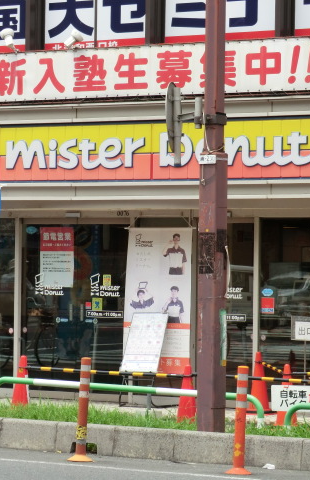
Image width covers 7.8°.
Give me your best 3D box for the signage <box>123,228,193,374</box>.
[{"bbox_3d":[0.041,0.711,26.421,0.950,1.720,0.040,0,0,36],"label":"signage"}]

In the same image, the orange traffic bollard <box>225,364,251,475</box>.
[{"bbox_3d":[0.650,1.383,17.400,0.205,0.835,0.205,3,0,0],"label":"orange traffic bollard"}]

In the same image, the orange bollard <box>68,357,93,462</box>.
[{"bbox_3d":[-0.572,1.339,17.940,0.200,0.800,0.200,1,0,0],"label":"orange bollard"}]

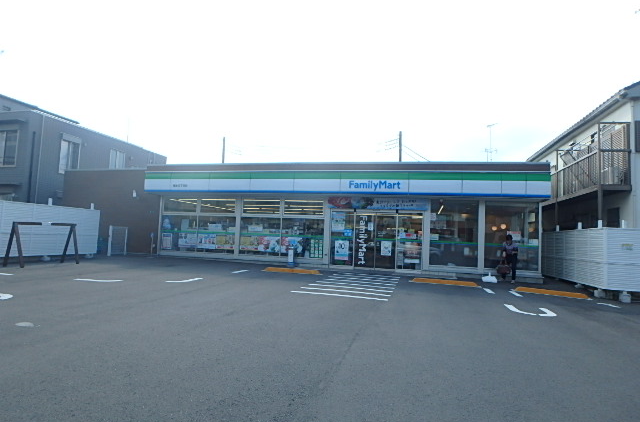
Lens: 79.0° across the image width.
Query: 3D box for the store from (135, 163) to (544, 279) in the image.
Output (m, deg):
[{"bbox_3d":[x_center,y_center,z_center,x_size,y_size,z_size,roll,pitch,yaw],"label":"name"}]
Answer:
[{"bbox_3d":[1.386,0.663,20.219,15.480,4.010,11.600,1,-4,13],"label":"store"}]

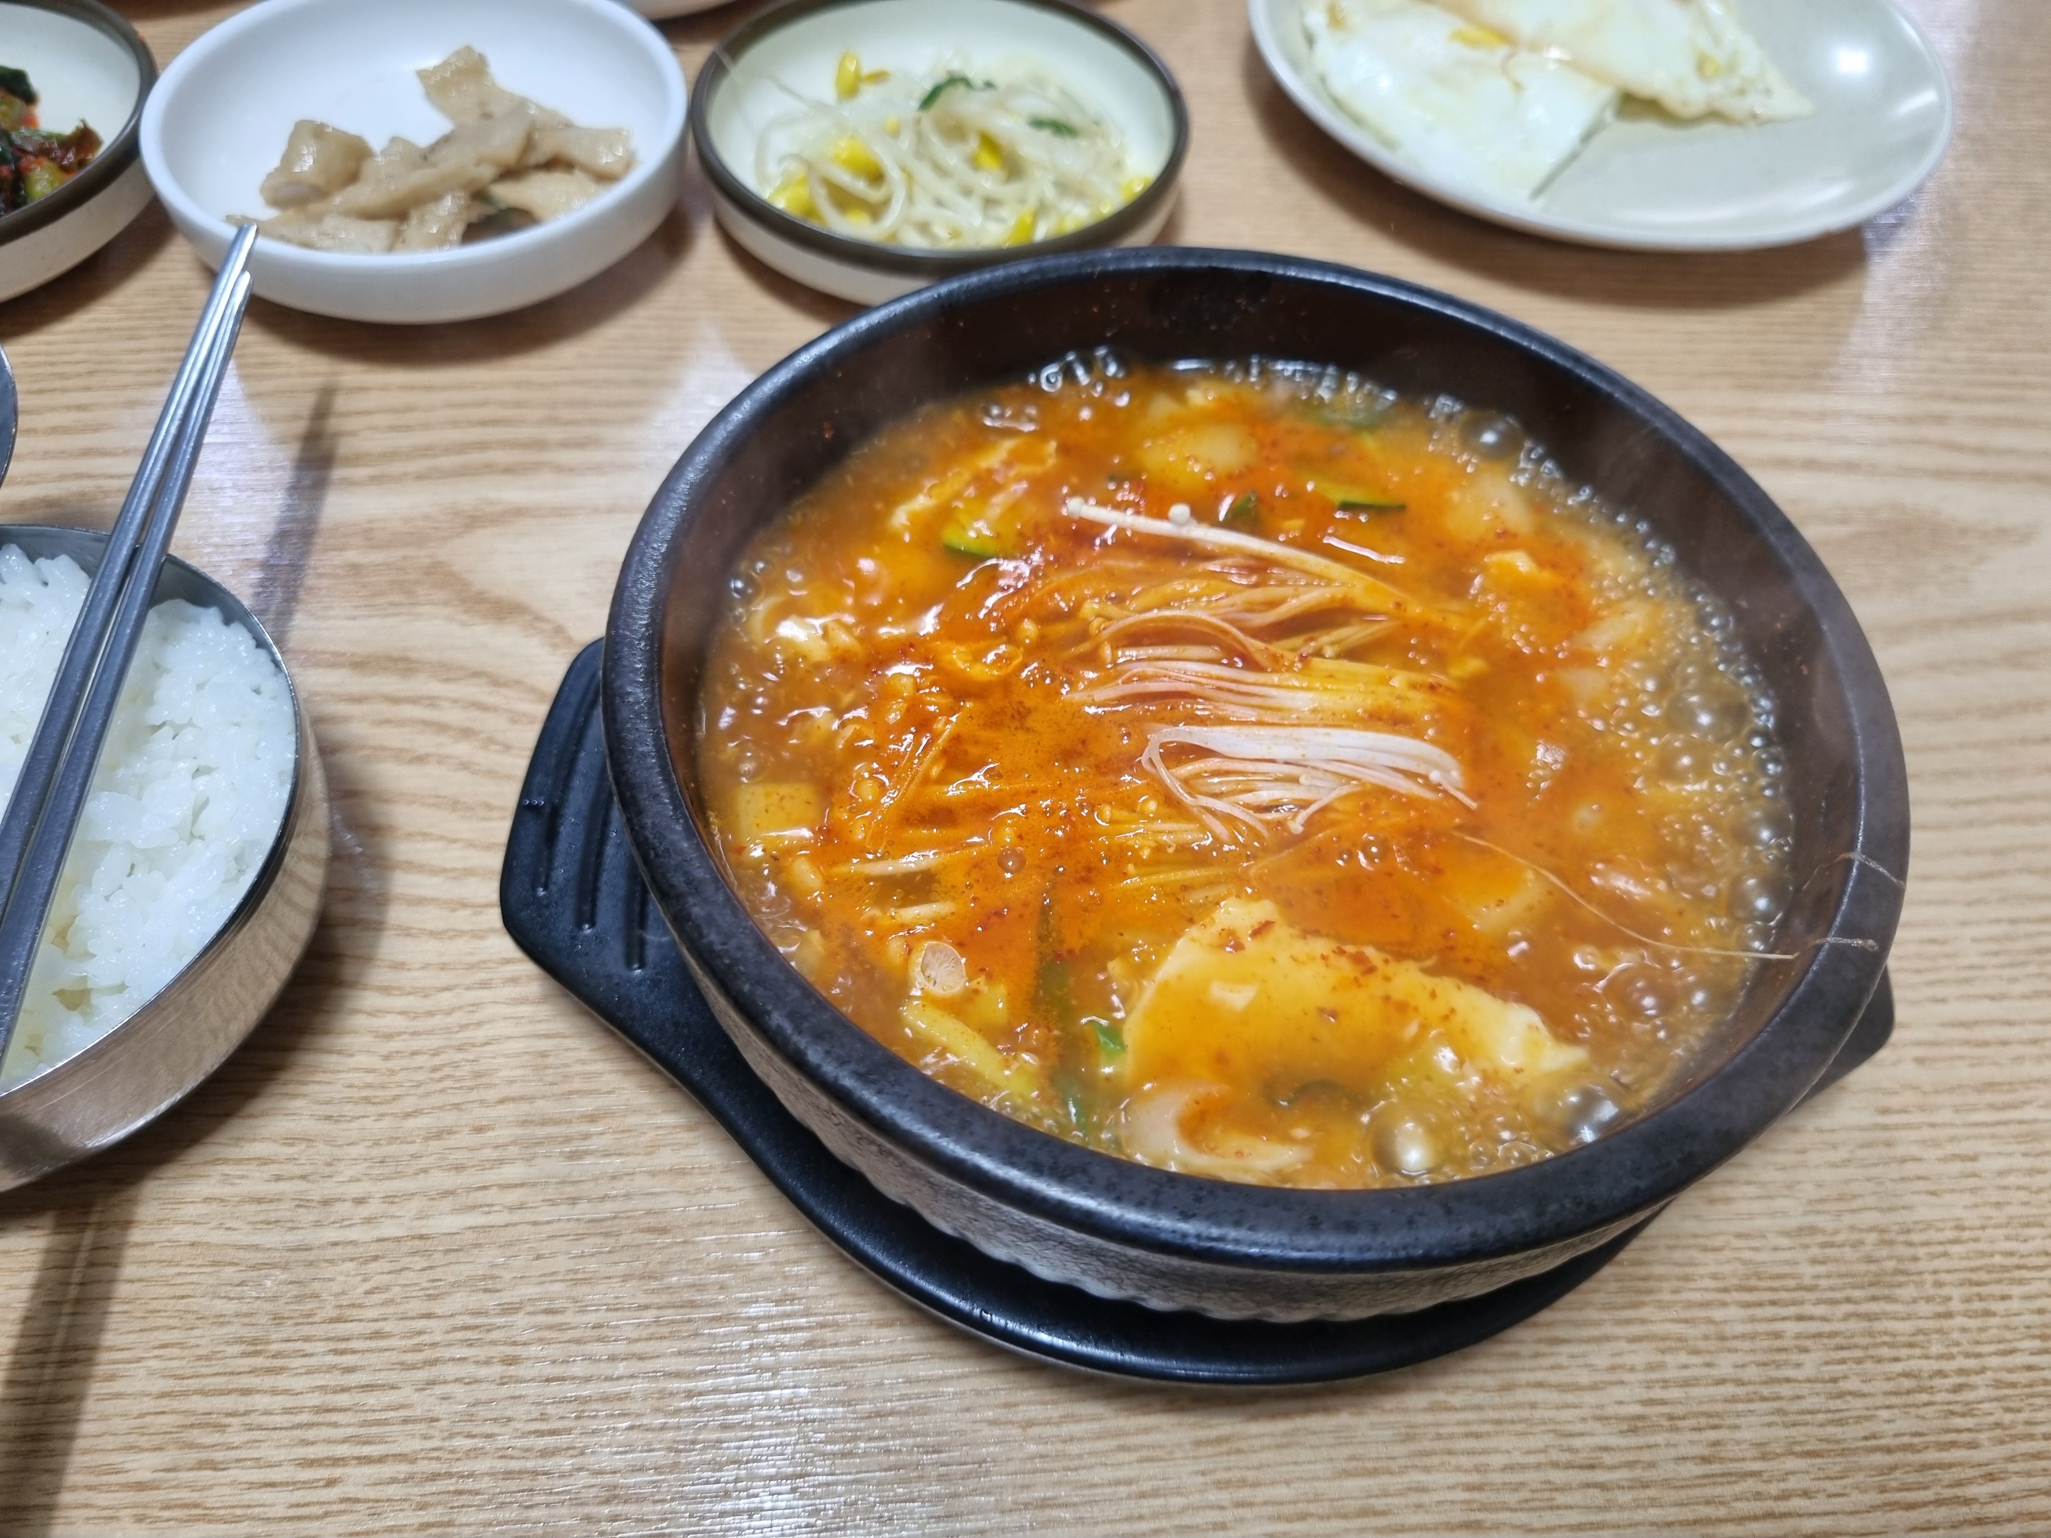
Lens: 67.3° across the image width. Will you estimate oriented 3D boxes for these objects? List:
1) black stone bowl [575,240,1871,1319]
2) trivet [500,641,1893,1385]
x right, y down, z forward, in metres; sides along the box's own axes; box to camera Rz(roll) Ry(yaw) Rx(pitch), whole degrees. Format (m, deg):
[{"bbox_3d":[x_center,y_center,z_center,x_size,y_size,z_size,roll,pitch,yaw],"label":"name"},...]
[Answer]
[{"bbox_3d":[0.031,-0.002,0.238,0.178,0.065,0.178,2,53,-2],"label":"black stone bowl"},{"bbox_3d":[0.029,0.017,0.264,0.229,0.018,0.175,5,53,0],"label":"trivet"}]

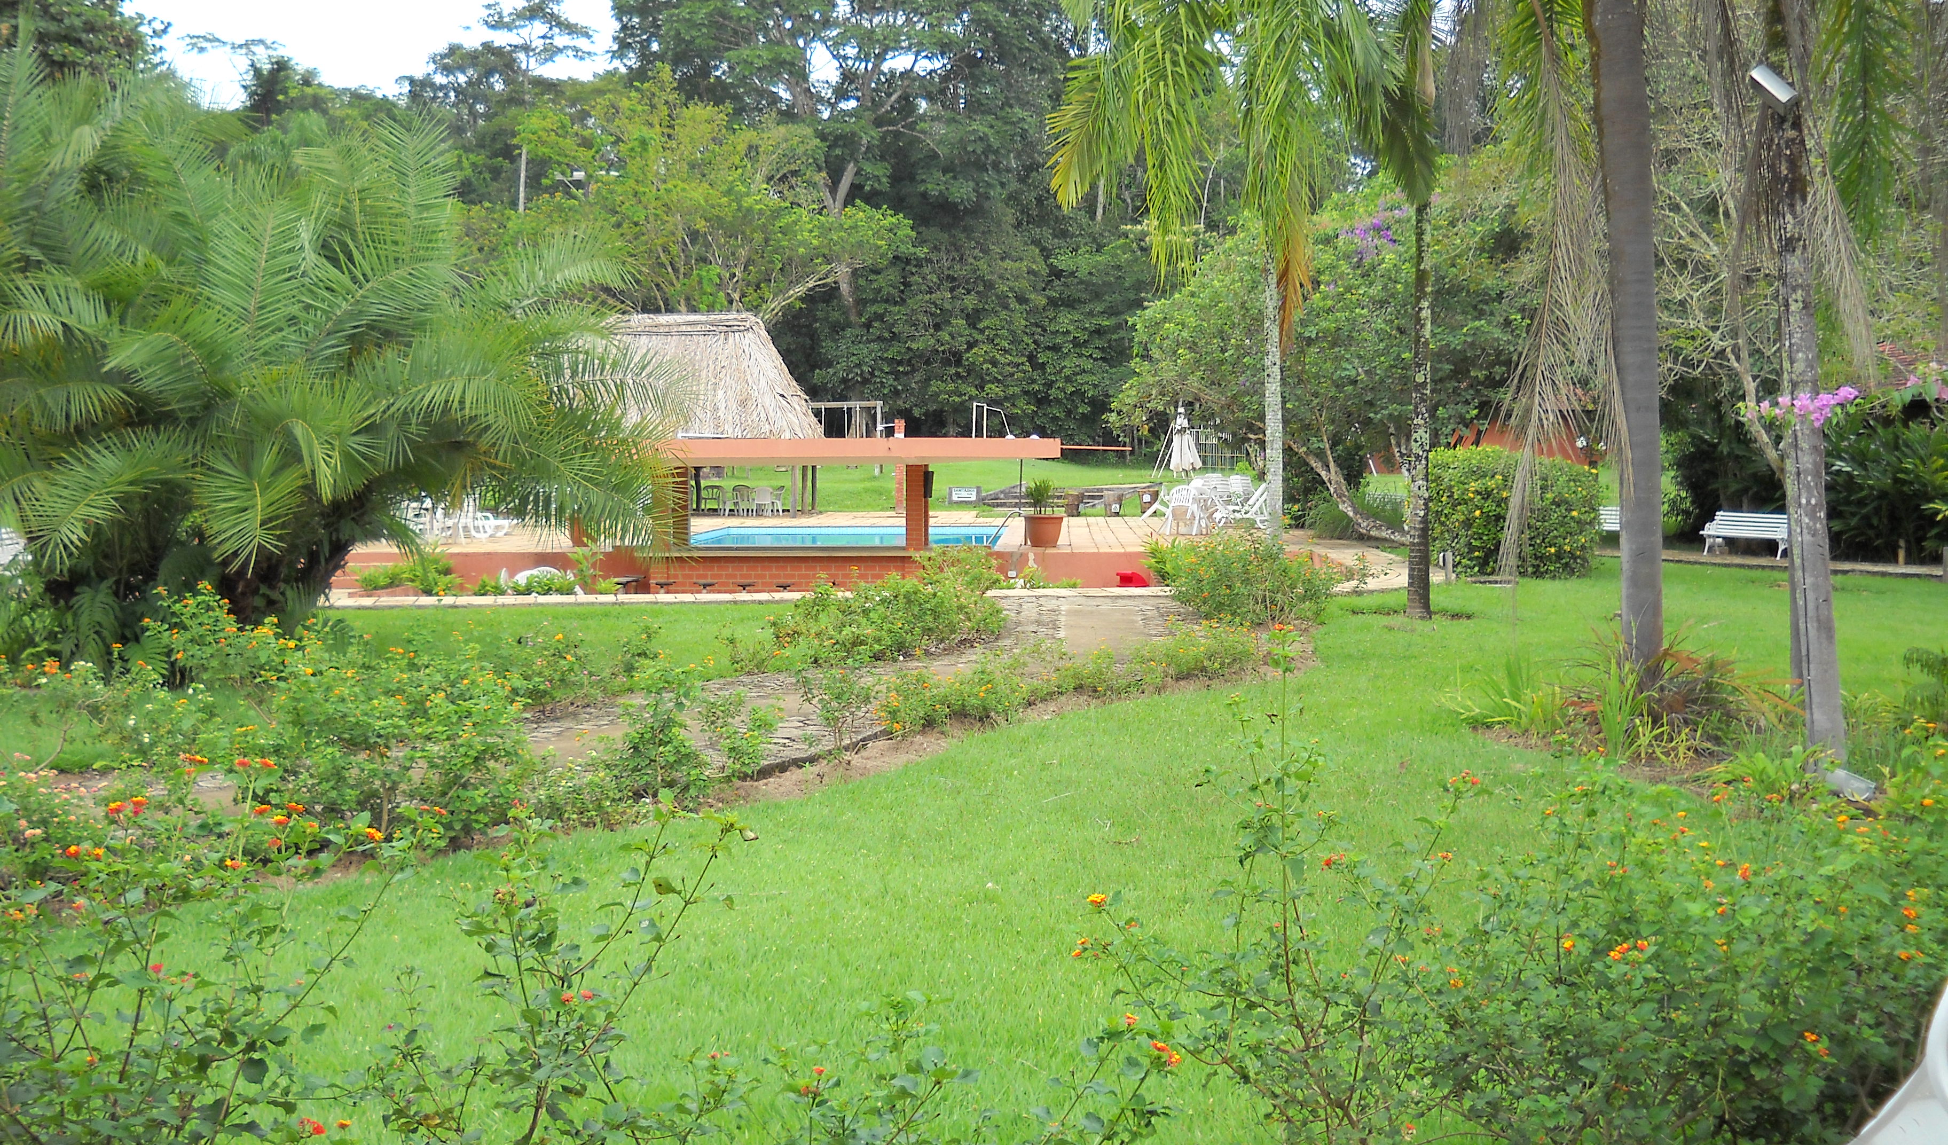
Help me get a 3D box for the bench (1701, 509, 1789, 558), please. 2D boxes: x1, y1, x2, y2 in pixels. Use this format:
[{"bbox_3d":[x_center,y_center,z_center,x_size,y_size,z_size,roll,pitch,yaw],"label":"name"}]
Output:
[{"bbox_3d":[13.508,-0.665,37.400,0.620,0.820,1.600,-3,4,-42],"label":"bench"}]

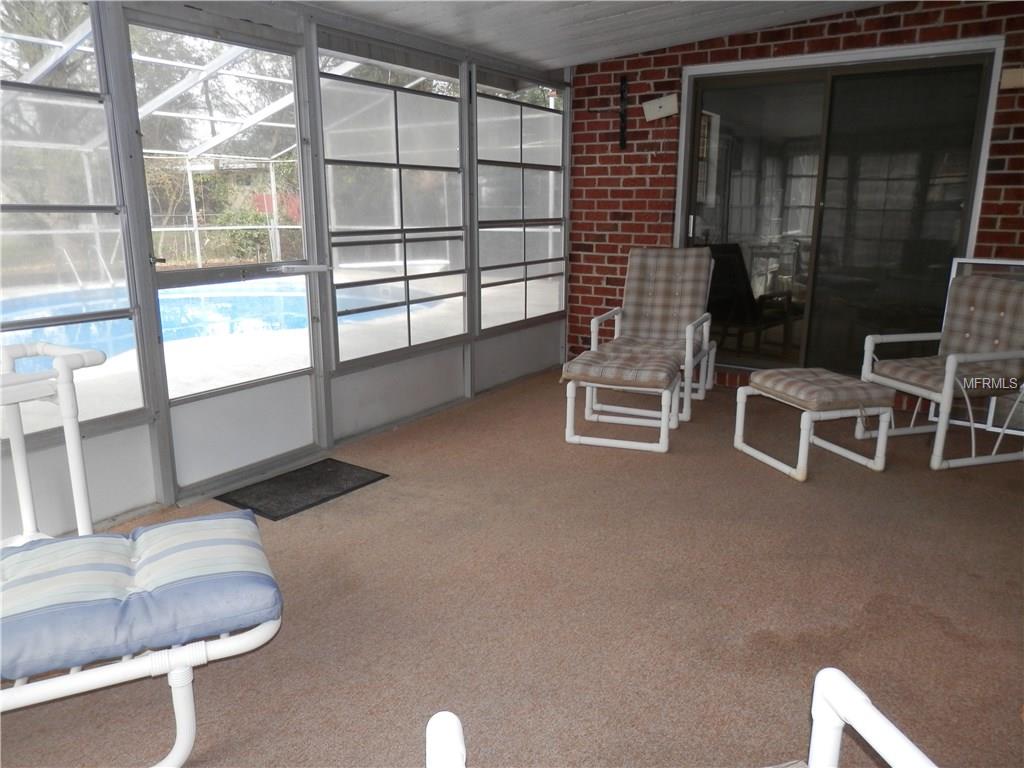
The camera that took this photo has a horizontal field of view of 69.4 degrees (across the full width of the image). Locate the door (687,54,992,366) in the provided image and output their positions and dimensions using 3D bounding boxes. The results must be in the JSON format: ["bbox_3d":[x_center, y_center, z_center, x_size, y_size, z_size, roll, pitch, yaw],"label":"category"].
[{"bbox_3d":[2.059,-1.062,5.015,1.782,2.066,0.100,9,16,31],"label":"door"}]

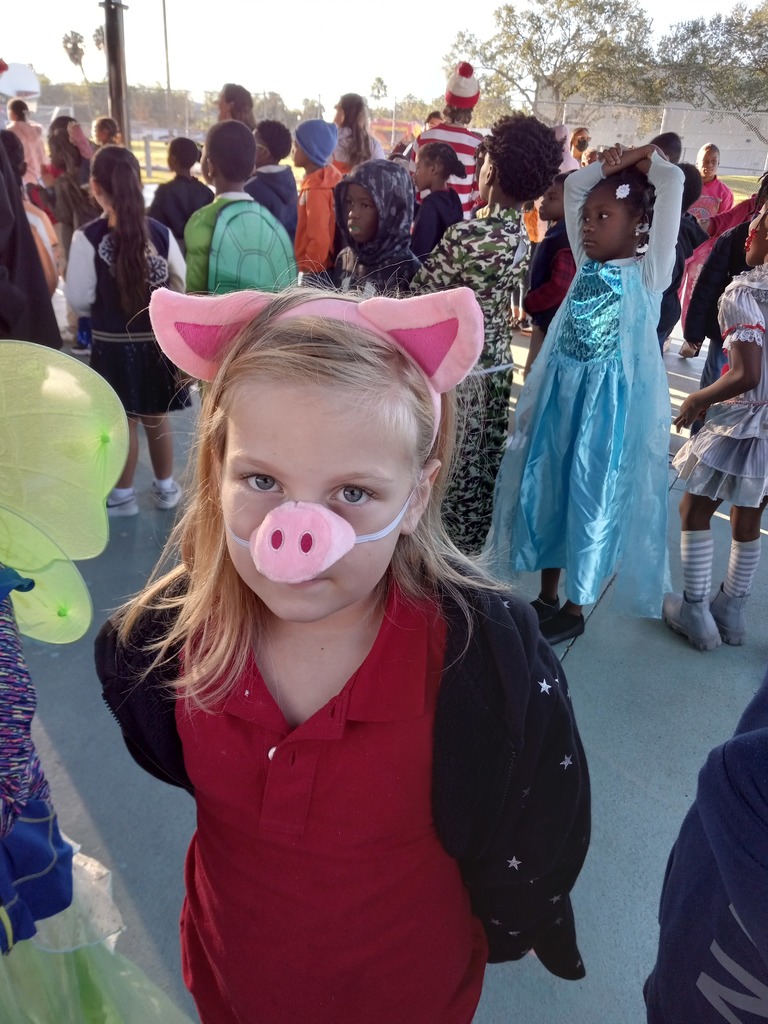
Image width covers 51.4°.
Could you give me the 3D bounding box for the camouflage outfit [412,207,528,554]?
[{"bbox_3d":[0.251,-0.315,2.386,0.360,1.120,0.270,-17,31,-36],"label":"camouflage outfit"}]

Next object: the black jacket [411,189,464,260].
[{"bbox_3d":[0.226,-1.213,3.568,0.230,0.470,0.330,9,26,14],"label":"black jacket"}]

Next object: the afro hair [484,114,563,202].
[{"bbox_3d":[0.357,-0.930,2.118,0.205,0.215,0.210,19,30,31],"label":"afro hair"}]

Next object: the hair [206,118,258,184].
[{"bbox_3d":[-0.488,-1.148,2.544,0.155,0.170,0.175,-8,27,-23],"label":"hair"}]

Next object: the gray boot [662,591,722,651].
[{"bbox_3d":[0.938,0.309,2.408,0.082,0.145,0.205,-13,29,-30],"label":"gray boot"}]

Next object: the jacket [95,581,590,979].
[{"bbox_3d":[-0.043,0.260,0.785,0.410,0.460,0.250,7,25,9],"label":"jacket"}]

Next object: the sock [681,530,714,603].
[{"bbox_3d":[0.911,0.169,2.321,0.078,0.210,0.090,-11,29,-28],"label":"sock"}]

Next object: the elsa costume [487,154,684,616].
[{"bbox_3d":[0.574,-0.260,2.173,0.410,1.280,0.460,-17,31,-36],"label":"elsa costume"}]

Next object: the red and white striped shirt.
[{"bbox_3d":[0.351,-1.820,4.441,0.430,0.640,0.270,-8,27,-23],"label":"red and white striped shirt"}]

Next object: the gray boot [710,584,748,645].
[{"bbox_3d":[1.032,0.293,2.453,0.082,0.145,0.205,-5,26,-16],"label":"gray boot"}]

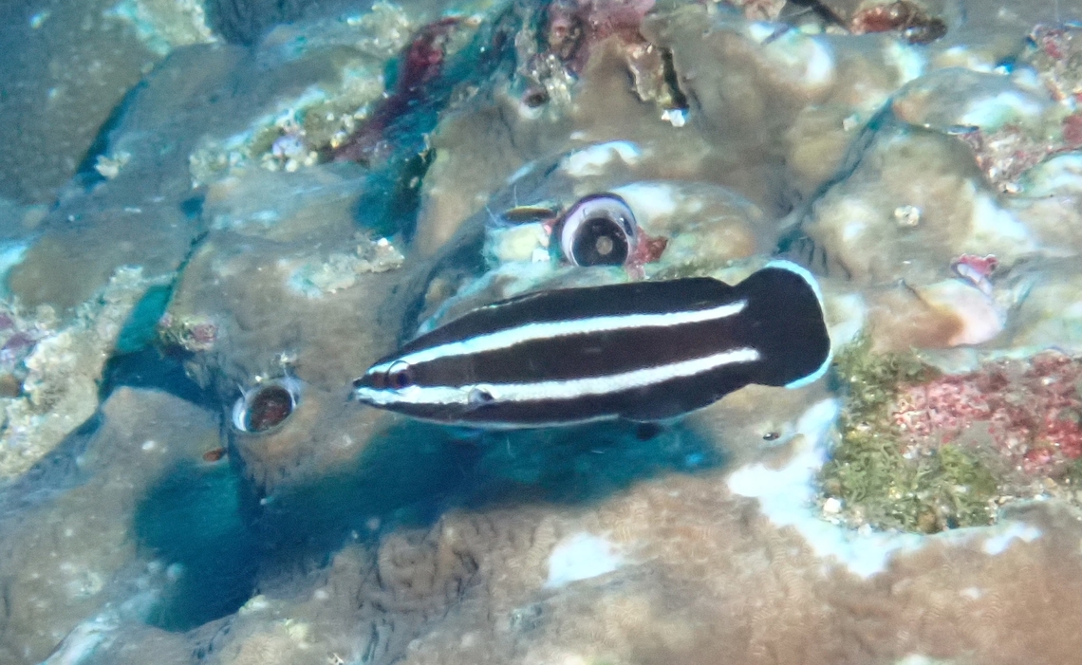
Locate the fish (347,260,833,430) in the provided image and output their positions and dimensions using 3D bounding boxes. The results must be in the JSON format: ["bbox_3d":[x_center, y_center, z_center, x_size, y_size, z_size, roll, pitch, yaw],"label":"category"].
[{"bbox_3d":[0.007,0.004,0.434,0.067,0.020,0.009,-8,15,-2],"label":"fish"}]

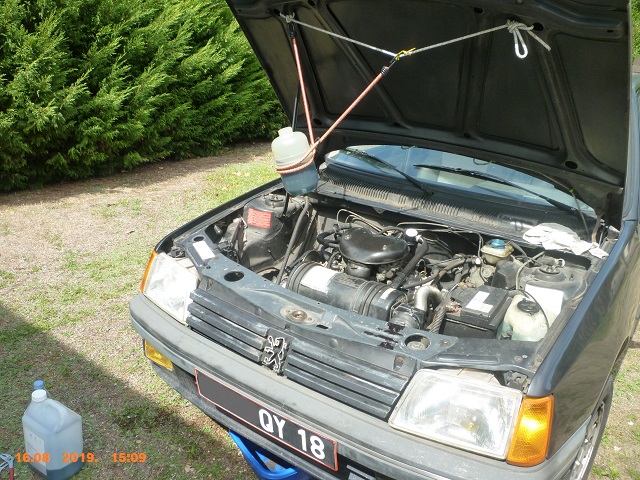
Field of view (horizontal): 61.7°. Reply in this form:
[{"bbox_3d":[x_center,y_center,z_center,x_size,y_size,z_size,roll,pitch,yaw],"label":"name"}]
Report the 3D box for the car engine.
[{"bbox_3d":[0.223,0.150,1.903,1.100,0.360,0.650,16,24,32],"label":"car engine"}]

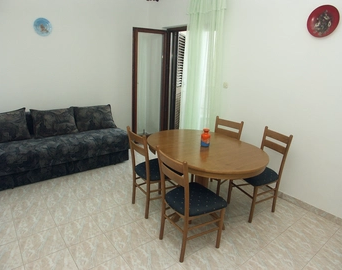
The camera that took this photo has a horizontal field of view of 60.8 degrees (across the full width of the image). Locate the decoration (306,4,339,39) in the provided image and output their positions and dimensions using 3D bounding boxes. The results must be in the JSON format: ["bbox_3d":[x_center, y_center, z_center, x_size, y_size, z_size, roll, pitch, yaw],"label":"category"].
[{"bbox_3d":[1.435,-1.073,2.761,0.030,0.293,0.293,-12,23,-37],"label":"decoration"}]

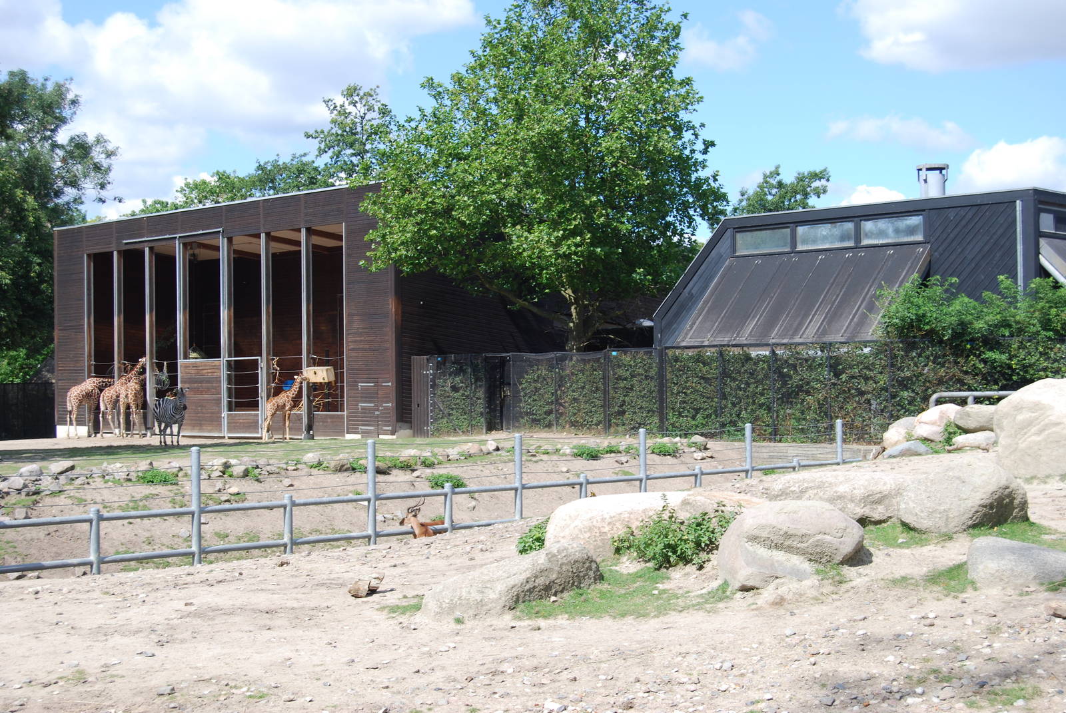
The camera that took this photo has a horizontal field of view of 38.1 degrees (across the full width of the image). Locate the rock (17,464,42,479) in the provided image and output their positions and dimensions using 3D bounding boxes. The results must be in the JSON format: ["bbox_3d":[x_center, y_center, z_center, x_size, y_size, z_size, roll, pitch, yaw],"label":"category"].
[{"bbox_3d":[-11.363,2.603,34.800,0.550,0.330,0.440,-1,-1,0],"label":"rock"}]

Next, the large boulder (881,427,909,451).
[{"bbox_3d":[6.242,1.424,26.500,0.530,0.415,0.500,-1,-1,13],"label":"large boulder"}]

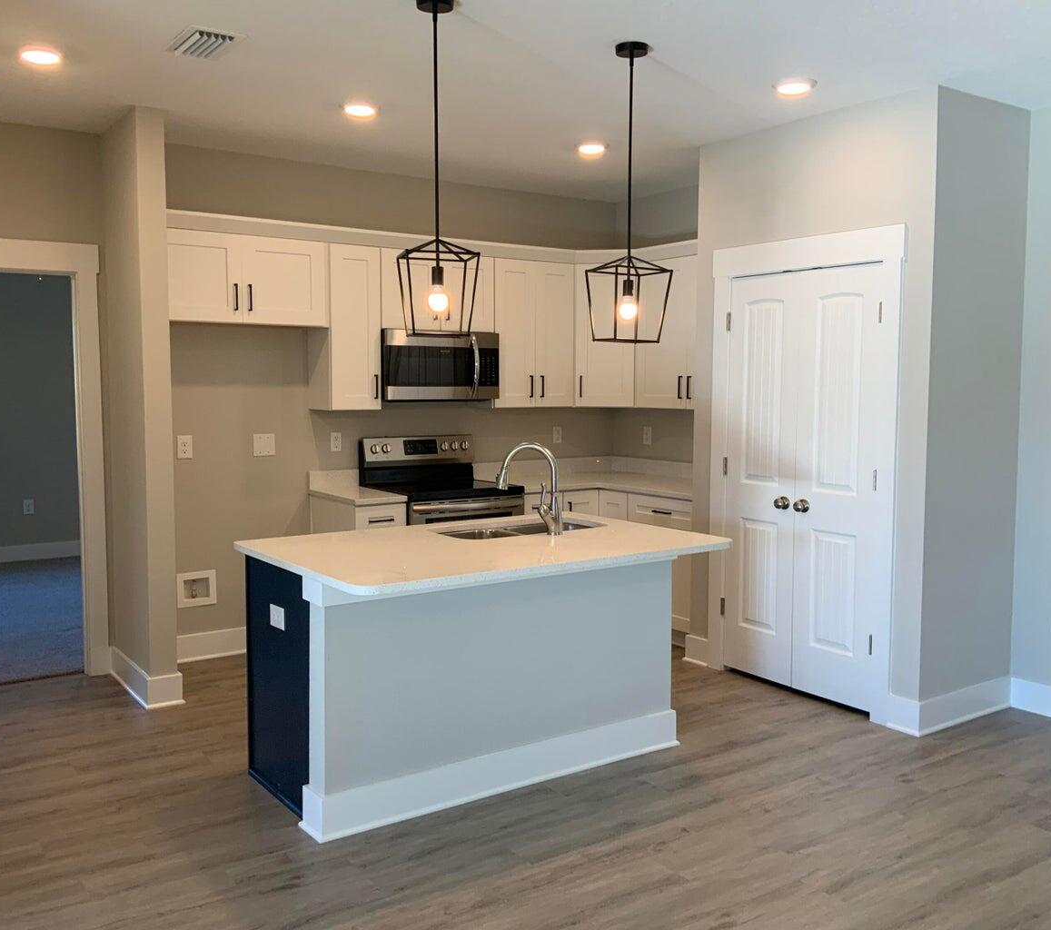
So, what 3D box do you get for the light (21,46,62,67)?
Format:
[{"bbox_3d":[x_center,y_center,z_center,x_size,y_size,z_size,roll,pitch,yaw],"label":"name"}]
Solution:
[{"bbox_3d":[-1.846,-1.543,3.963,0.166,0.025,0.166,-3,6,-35],"label":"light"}]

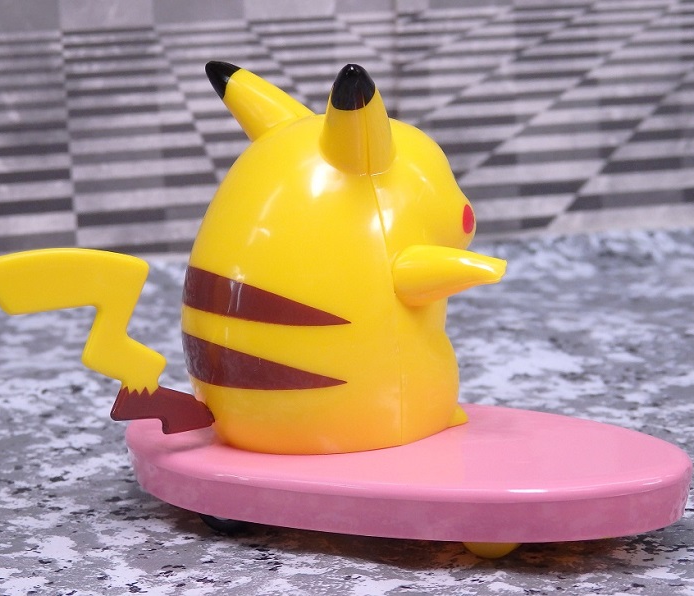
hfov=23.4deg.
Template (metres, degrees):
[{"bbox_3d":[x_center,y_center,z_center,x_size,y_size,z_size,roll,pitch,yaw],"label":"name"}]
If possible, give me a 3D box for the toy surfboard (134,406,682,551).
[{"bbox_3d":[0.008,0.030,0.299,0.107,0.009,0.057,3,12,28],"label":"toy surfboard"}]

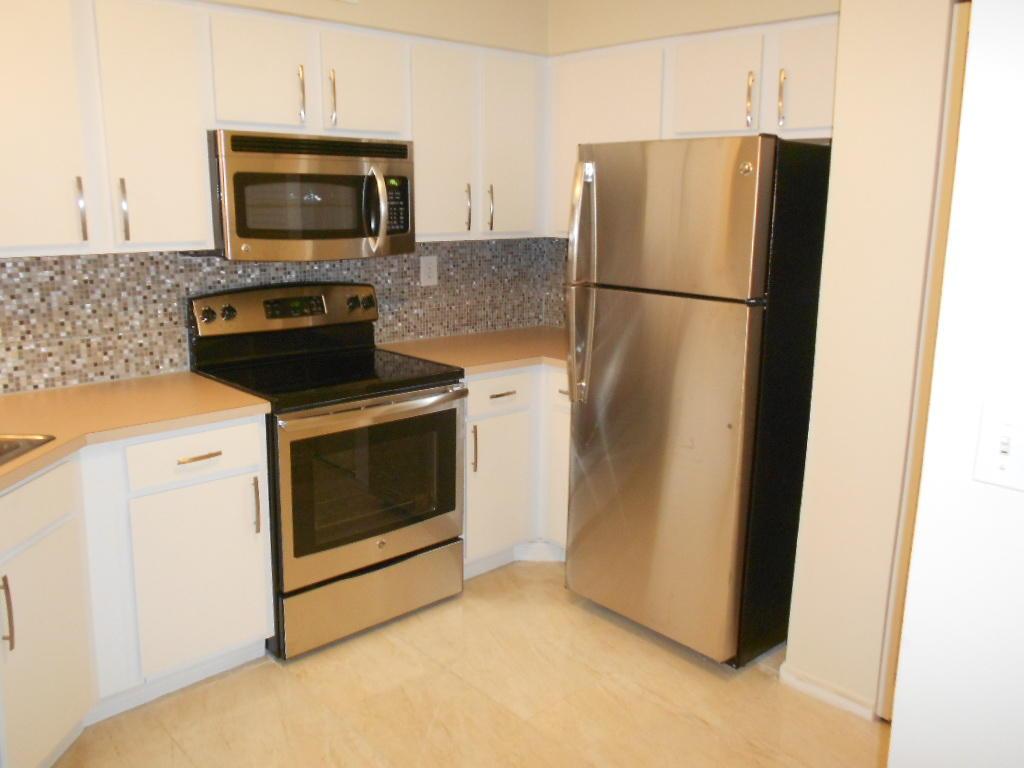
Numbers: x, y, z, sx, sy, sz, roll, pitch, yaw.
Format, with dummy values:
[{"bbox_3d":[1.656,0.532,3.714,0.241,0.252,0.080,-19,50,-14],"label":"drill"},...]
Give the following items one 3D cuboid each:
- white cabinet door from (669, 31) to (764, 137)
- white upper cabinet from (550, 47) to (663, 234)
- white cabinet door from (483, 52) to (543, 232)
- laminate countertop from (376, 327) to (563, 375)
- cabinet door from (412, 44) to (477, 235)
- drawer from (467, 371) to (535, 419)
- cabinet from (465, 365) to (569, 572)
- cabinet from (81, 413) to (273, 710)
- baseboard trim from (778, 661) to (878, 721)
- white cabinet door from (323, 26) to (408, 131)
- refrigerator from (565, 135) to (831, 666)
[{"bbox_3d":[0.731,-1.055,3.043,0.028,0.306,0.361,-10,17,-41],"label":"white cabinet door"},{"bbox_3d":[0.477,-0.990,3.613,0.342,0.750,0.615,-11,17,-41],"label":"white upper cabinet"},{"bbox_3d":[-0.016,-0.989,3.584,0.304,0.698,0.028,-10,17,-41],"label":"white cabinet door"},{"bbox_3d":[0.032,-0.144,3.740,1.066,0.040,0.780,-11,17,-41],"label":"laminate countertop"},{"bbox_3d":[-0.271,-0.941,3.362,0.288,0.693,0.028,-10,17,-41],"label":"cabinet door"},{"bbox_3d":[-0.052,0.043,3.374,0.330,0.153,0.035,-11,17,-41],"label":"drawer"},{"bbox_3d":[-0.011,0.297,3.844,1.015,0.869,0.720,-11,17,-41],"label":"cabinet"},{"bbox_3d":[-1.200,0.508,2.843,0.570,0.869,0.620,-11,17,-41],"label":"cabinet"},{"bbox_3d":[0.993,0.968,2.691,0.017,0.075,0.305,-11,17,-41],"label":"baseboard trim"},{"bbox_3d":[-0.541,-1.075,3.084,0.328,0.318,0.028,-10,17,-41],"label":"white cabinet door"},{"bbox_3d":[0.733,0.023,3.123,0.820,1.730,0.765,-9,16,-38],"label":"refrigerator"}]

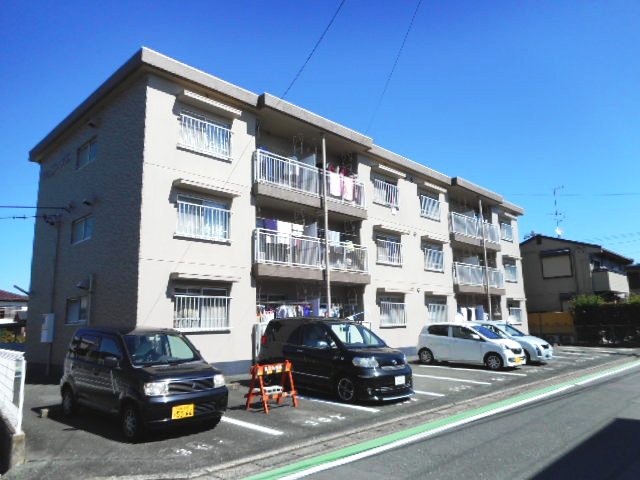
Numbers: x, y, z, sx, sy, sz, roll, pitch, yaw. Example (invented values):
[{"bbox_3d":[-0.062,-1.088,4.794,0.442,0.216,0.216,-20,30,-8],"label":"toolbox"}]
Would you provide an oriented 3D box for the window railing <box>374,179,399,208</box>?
[{"bbox_3d":[3.057,-2.067,21.188,0.160,1.097,1.880,-11,-14,43],"label":"window railing"}]

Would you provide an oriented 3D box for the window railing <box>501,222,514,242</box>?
[{"bbox_3d":[12.746,-0.482,31.375,0.150,1.050,1.930,-12,-15,42],"label":"window railing"}]

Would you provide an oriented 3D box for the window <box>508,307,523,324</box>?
[{"bbox_3d":[12.728,4.919,30.015,0.160,1.123,1.900,-11,-14,43],"label":"window"}]

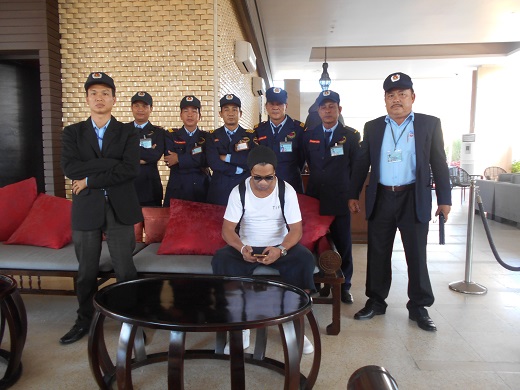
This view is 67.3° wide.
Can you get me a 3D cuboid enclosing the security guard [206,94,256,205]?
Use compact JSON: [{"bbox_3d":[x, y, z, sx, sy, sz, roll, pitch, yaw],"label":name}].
[{"bbox_3d":[-0.246,0.004,3.310,0.470,1.690,0.340,0,4,-2],"label":"security guard"}]

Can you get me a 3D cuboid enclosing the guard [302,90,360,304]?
[{"bbox_3d":[0.592,0.018,3.190,0.500,1.690,0.320,1,4,14],"label":"guard"}]

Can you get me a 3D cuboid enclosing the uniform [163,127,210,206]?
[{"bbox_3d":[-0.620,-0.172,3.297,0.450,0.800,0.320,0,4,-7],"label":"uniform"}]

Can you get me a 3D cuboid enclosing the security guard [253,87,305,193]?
[{"bbox_3d":[0.165,-0.021,3.309,0.470,1.753,0.300,0,5,2],"label":"security guard"}]

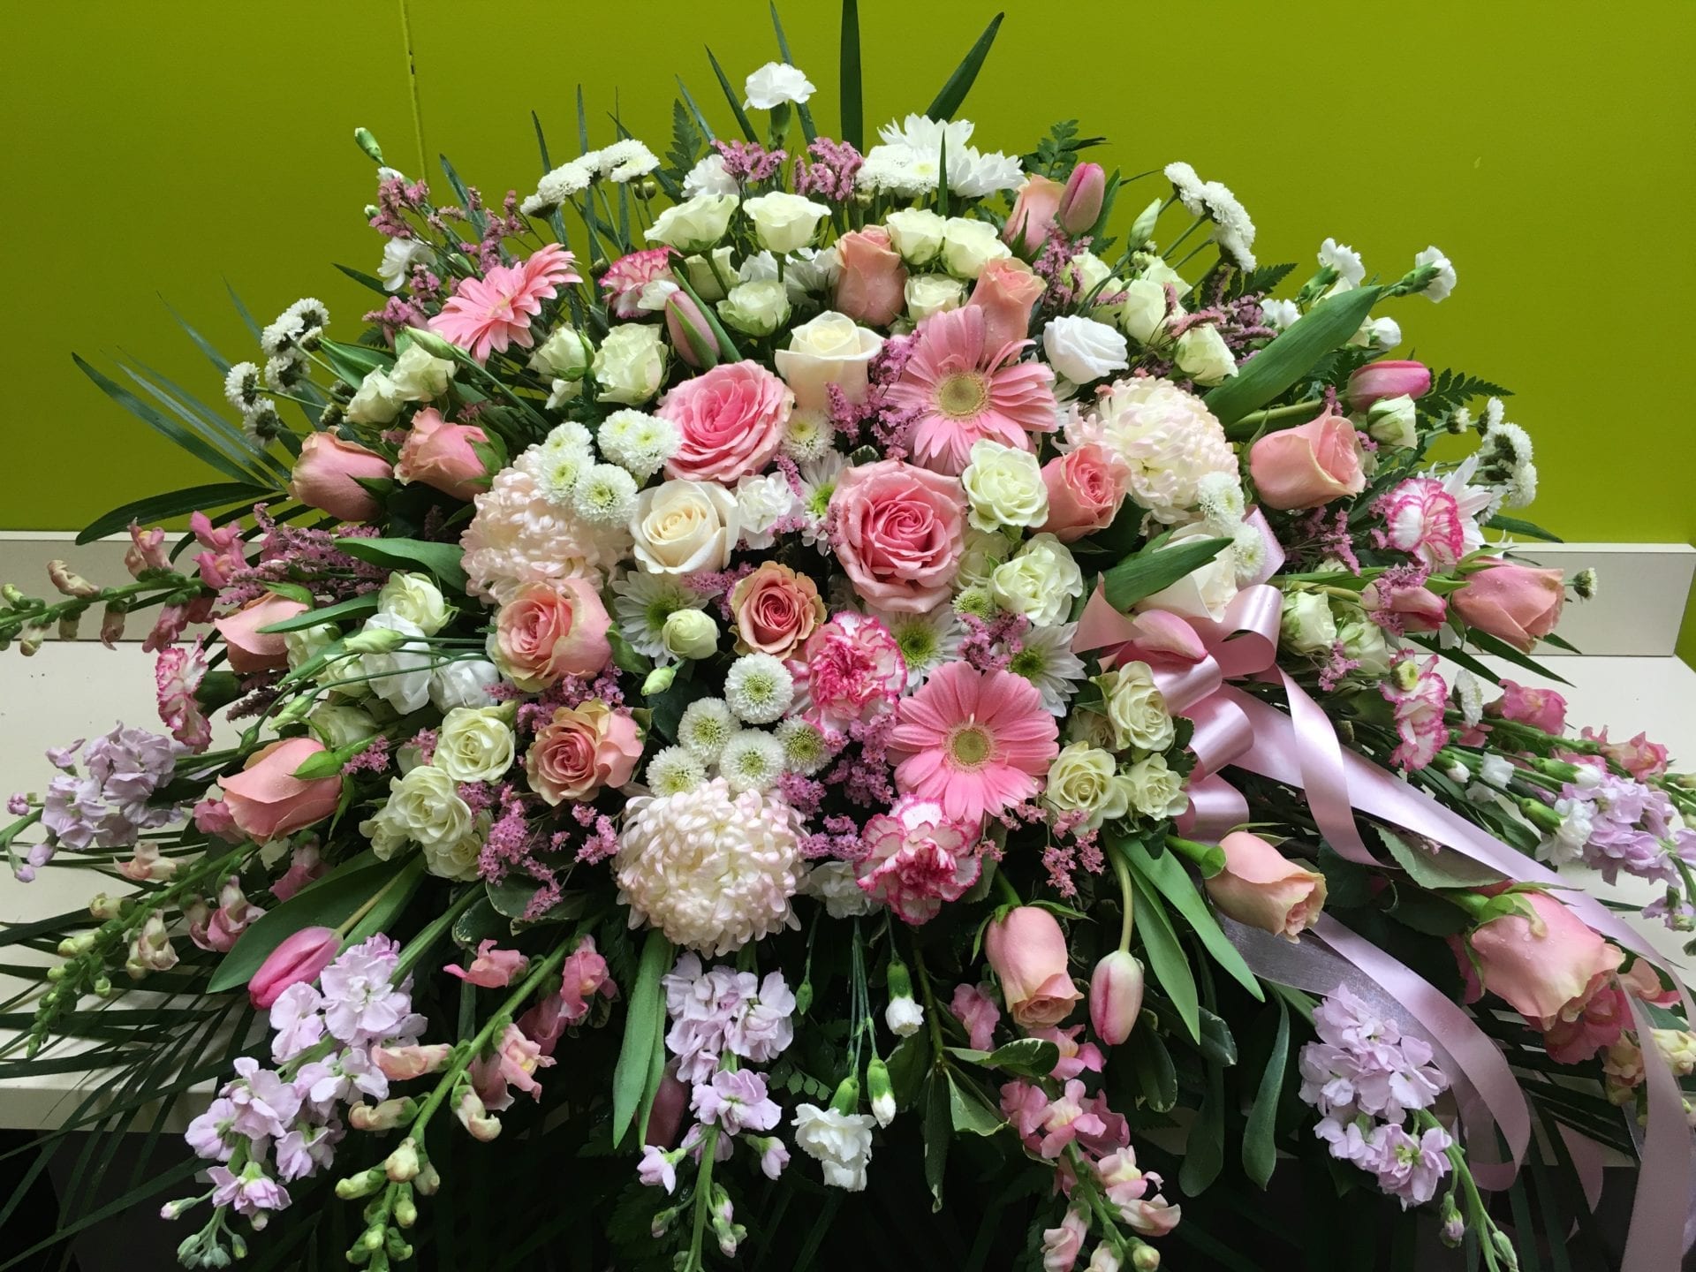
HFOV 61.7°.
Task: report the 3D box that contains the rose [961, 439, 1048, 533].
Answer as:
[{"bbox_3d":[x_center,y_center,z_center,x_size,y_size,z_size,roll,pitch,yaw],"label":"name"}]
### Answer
[{"bbox_3d":[0.088,-0.084,0.800,0.048,0.051,0.039,0,-3,0],"label":"rose"}]

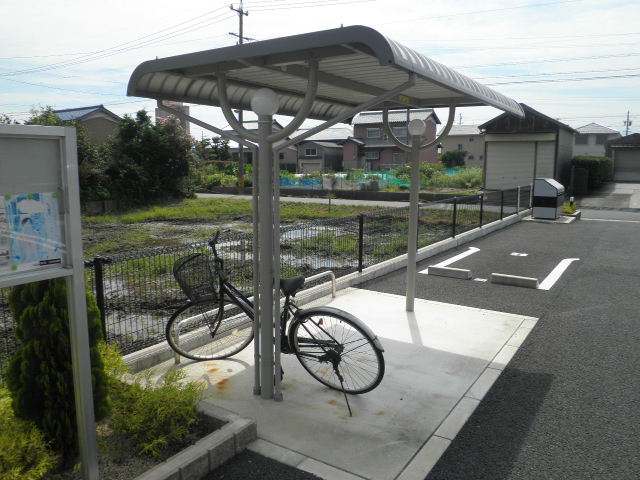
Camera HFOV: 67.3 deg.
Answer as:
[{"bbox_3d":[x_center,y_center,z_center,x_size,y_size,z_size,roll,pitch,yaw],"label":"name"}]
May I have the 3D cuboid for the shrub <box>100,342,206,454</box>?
[{"bbox_3d":[-0.988,0.888,2.838,0.540,0.400,0.560,1,8,0],"label":"shrub"}]

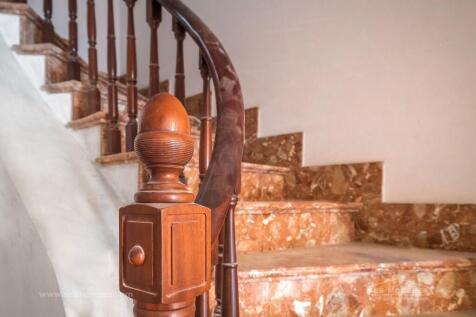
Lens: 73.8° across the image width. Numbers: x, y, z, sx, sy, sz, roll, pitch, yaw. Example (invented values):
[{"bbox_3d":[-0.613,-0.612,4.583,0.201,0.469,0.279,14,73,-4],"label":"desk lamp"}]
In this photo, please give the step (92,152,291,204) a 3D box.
[{"bbox_3d":[-0.155,0.098,1.470,0.820,0.170,0.330,4,-6,-44],"label":"step"}]

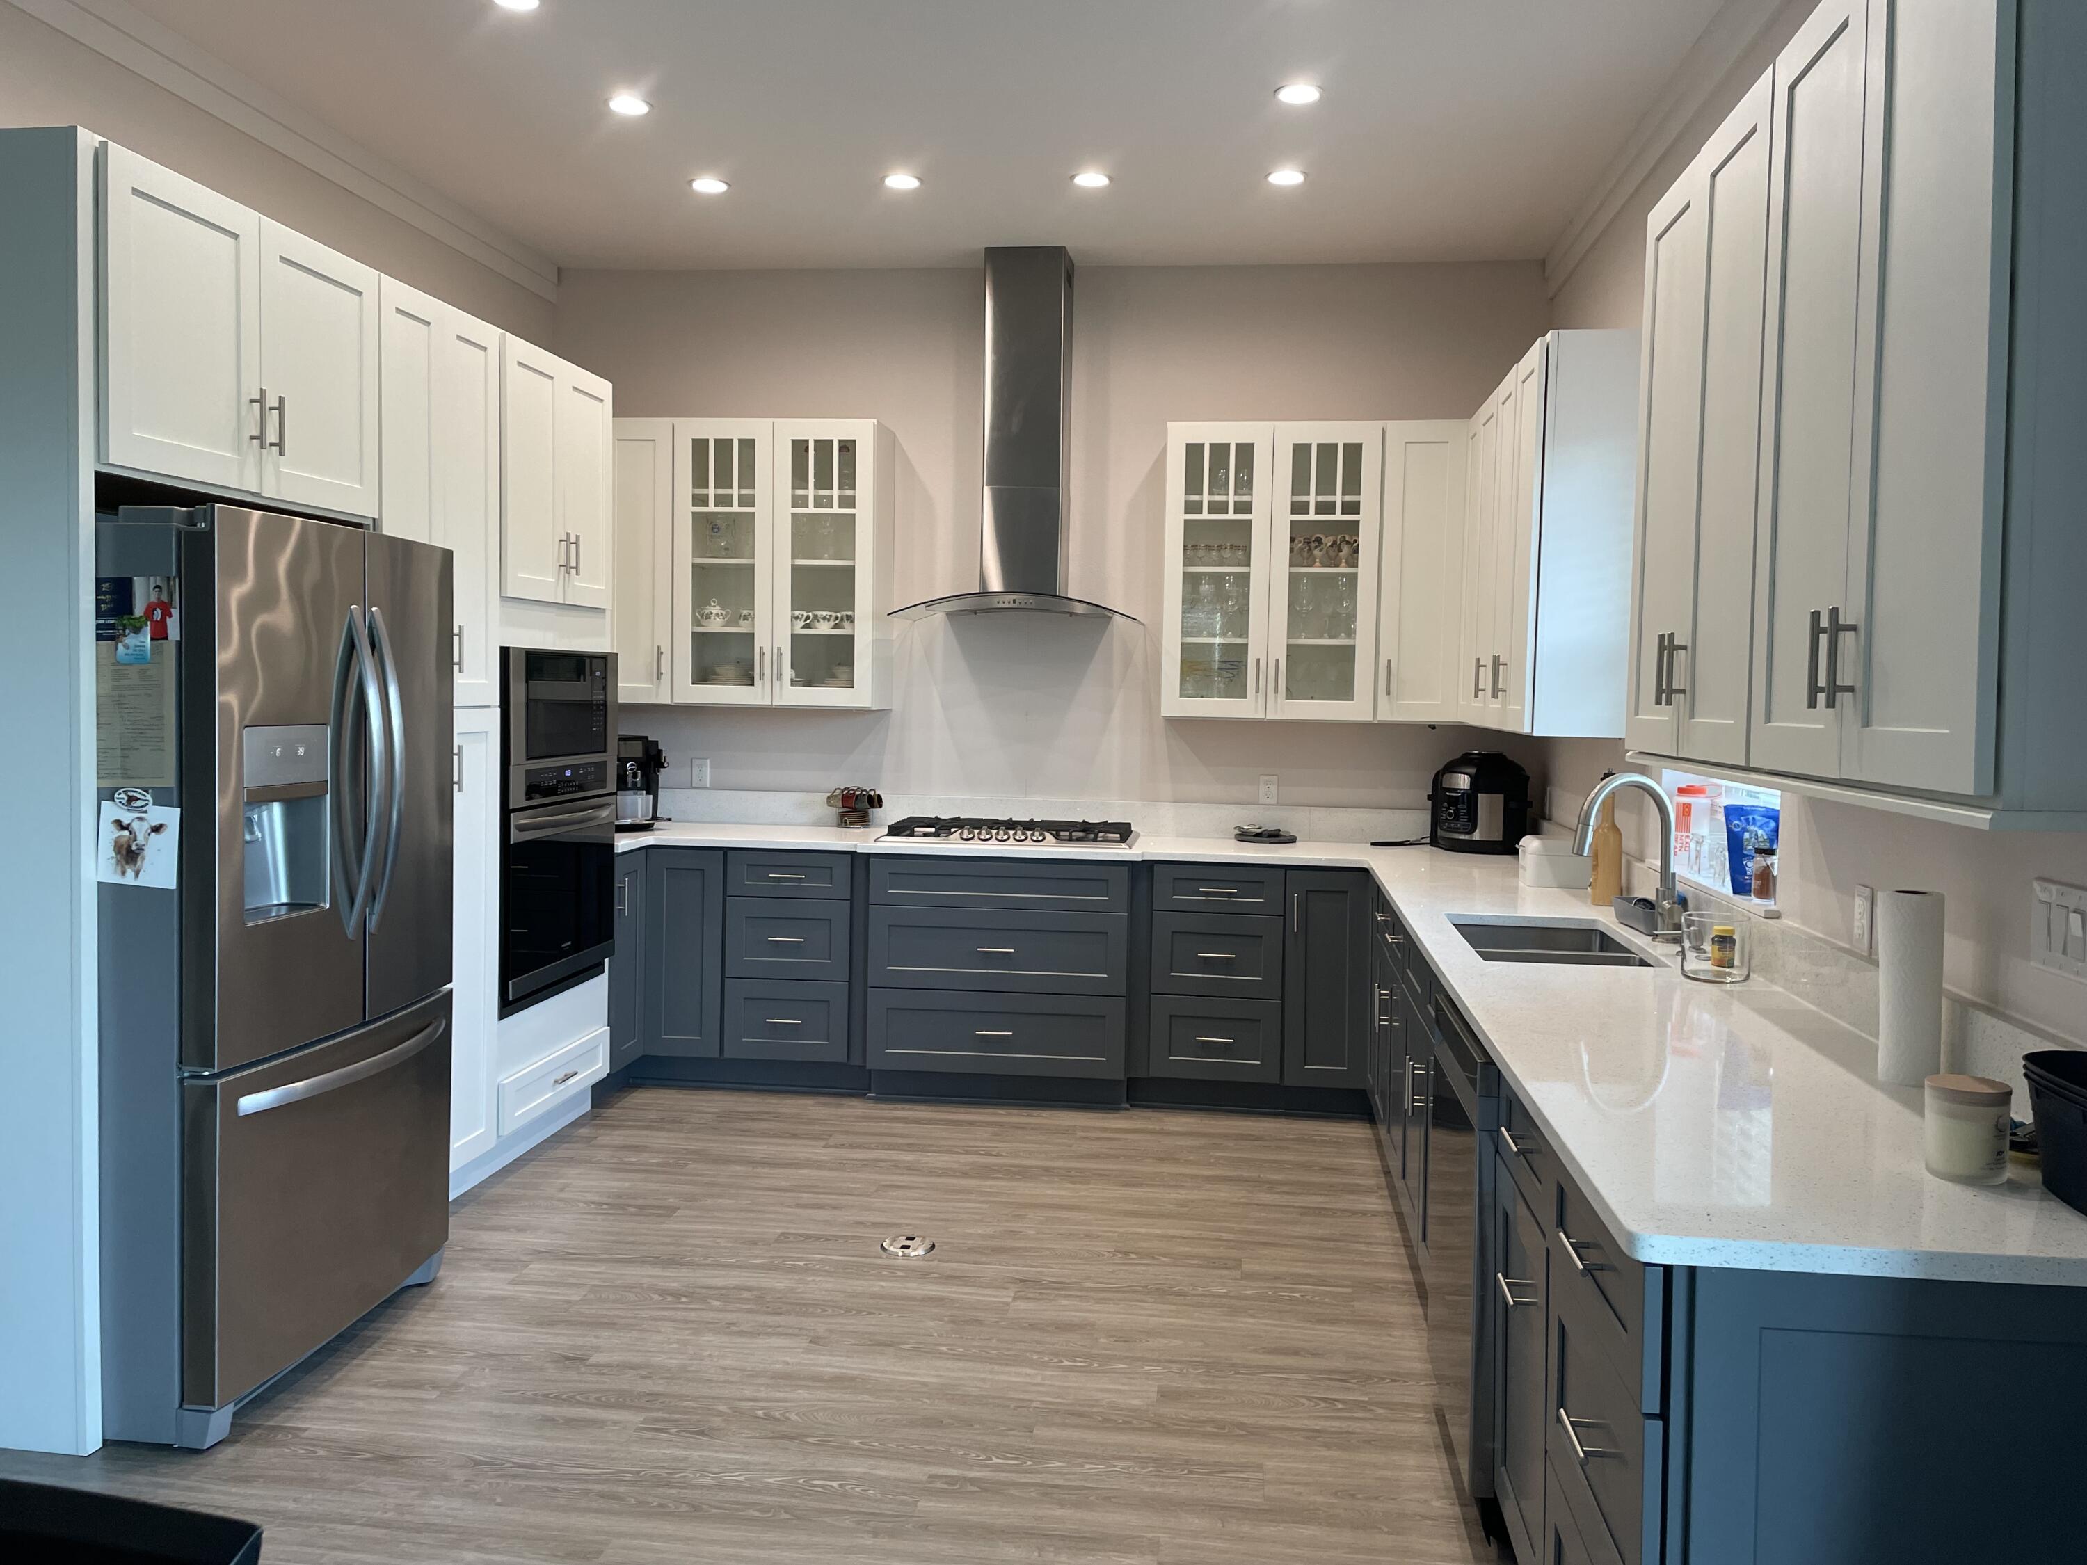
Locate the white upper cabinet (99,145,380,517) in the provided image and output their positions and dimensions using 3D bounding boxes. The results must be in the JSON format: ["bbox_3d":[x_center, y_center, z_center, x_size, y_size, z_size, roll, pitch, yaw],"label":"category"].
[{"bbox_3d":[-1.979,-0.915,3.382,0.640,0.600,0.925,1,3,7],"label":"white upper cabinet"}]

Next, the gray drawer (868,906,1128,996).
[{"bbox_3d":[-0.132,0.572,5.688,0.906,0.293,0.500,2,3,7],"label":"gray drawer"}]

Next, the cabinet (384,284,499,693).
[{"bbox_3d":[-1.885,-0.730,4.155,0.640,1.055,0.608,1,3,7],"label":"cabinet"}]

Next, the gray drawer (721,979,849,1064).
[{"bbox_3d":[-0.887,0.840,5.850,0.453,0.285,0.540,1,3,7],"label":"gray drawer"}]

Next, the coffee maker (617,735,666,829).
[{"bbox_3d":[-1.600,-0.006,6.055,0.260,0.350,0.390,0,4,-13],"label":"coffee maker"}]

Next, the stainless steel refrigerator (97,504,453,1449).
[{"bbox_3d":[-1.853,0.341,3.400,0.865,1.778,0.905,2,3,7],"label":"stainless steel refrigerator"}]

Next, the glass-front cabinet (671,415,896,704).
[{"bbox_3d":[-0.987,-0.820,6.001,0.774,1.060,0.325,2,3,7],"label":"glass-front cabinet"}]

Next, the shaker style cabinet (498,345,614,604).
[{"bbox_3d":[-1.795,-0.929,4.859,0.627,0.736,0.771,2,3,7],"label":"shaker style cabinet"}]

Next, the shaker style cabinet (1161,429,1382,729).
[{"bbox_3d":[0.837,-0.767,5.774,0.760,1.060,0.325,2,3,7],"label":"shaker style cabinet"}]

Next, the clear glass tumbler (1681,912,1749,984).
[{"bbox_3d":[1.364,0.335,3.181,0.125,0.126,0.125,1,3,7],"label":"clear glass tumbler"}]

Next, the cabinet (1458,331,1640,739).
[{"bbox_3d":[1.566,-0.698,4.851,0.320,1.069,1.330,2,3,7],"label":"cabinet"}]

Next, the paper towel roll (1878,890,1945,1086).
[{"bbox_3d":[1.319,0.309,2.391,0.096,0.283,0.096,2,3,7],"label":"paper towel roll"}]

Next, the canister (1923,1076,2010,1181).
[{"bbox_3d":[1.111,0.416,1.881,0.087,0.111,0.087,1,3,7],"label":"canister"}]

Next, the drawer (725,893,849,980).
[{"bbox_3d":[-0.883,0.547,5.836,0.451,0.293,0.500,2,3,7],"label":"drawer"}]

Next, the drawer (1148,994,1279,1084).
[{"bbox_3d":[0.625,0.875,5.656,0.445,0.287,0.540,1,3,7],"label":"drawer"}]

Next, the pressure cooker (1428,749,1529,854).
[{"bbox_3d":[1.580,0.069,5.698,0.360,0.360,0.340,4,5,44],"label":"pressure cooker"}]

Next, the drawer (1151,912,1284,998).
[{"bbox_3d":[0.632,0.591,5.648,0.448,0.293,0.500,2,3,7],"label":"drawer"}]

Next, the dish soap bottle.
[{"bbox_3d":[1.534,0.156,4.255,0.080,0.360,0.080,1,3,7],"label":"dish soap bottle"}]

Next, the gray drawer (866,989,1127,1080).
[{"bbox_3d":[-0.138,0.864,5.705,0.906,0.289,0.500,2,3,7],"label":"gray drawer"}]

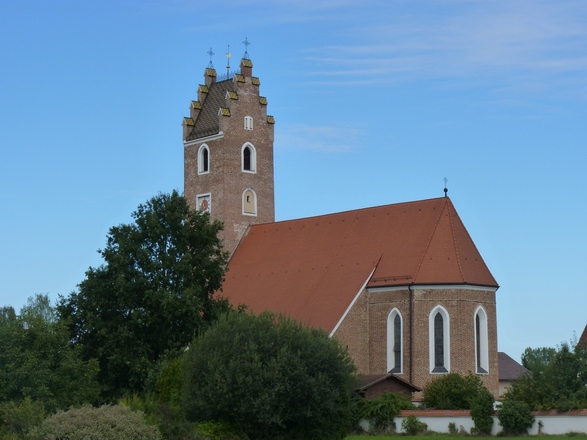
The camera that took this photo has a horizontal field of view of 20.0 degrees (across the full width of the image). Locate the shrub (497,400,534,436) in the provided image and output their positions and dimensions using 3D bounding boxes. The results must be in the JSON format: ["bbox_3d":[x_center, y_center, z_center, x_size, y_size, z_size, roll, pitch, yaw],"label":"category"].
[{"bbox_3d":[16.034,14.318,120.000,2.744,2.564,2.400,-1,-7,8],"label":"shrub"}]

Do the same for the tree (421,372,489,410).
[{"bbox_3d":[12.361,13.726,126.000,5.157,4.323,4.600,-1,-7,6],"label":"tree"}]

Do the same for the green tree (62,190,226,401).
[{"bbox_3d":[-11.014,6.645,122.000,12.483,17.623,11.500,0,-7,-5],"label":"green tree"}]

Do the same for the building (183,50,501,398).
[{"bbox_3d":[3.588,0.373,150.099,16.457,35.082,36.483,5,-9,-40],"label":"building"}]

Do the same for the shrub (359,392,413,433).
[{"bbox_3d":[6.773,14.037,121.000,4.078,2.949,2.600,-1,-7,3],"label":"shrub"}]

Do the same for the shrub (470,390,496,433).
[{"bbox_3d":[13.707,13.889,120.500,1.741,3.336,1.700,-1,-7,6],"label":"shrub"}]

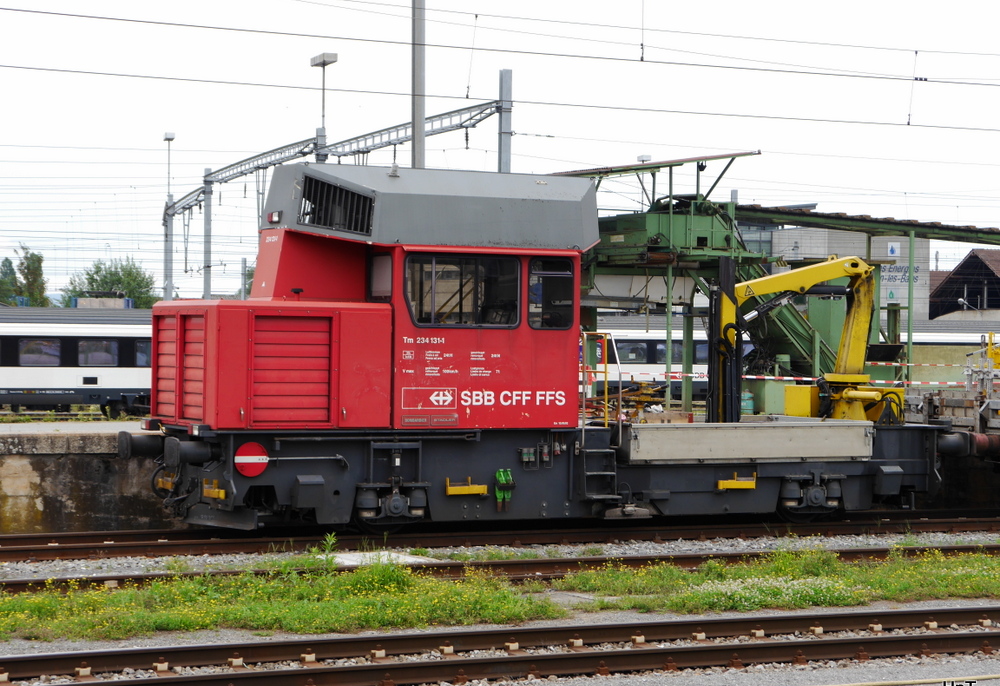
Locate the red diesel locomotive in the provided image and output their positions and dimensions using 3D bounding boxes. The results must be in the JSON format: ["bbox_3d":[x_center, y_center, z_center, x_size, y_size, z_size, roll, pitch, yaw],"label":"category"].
[{"bbox_3d":[0.912,0.117,31.457,11.480,4.420,2.600,1,0,-27],"label":"red diesel locomotive"}]

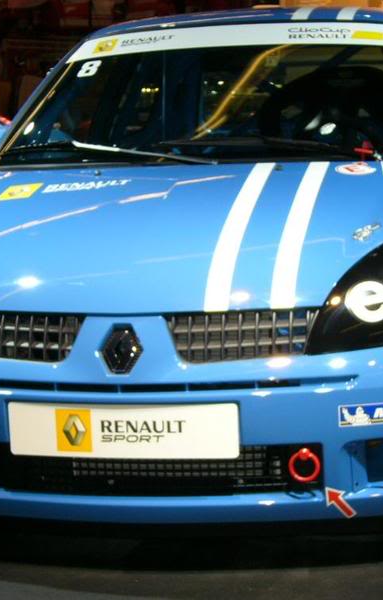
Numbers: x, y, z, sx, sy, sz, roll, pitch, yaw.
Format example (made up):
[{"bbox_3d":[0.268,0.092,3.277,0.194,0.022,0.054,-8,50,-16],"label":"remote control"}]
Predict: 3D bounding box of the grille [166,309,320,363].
[{"bbox_3d":[0.106,0.079,3.019,0.310,0.103,0.070,-2,10,3],"label":"grille"}]

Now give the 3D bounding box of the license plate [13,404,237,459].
[{"bbox_3d":[-0.151,0.287,3.045,0.520,0.118,0.020,0,10,12],"label":"license plate"}]

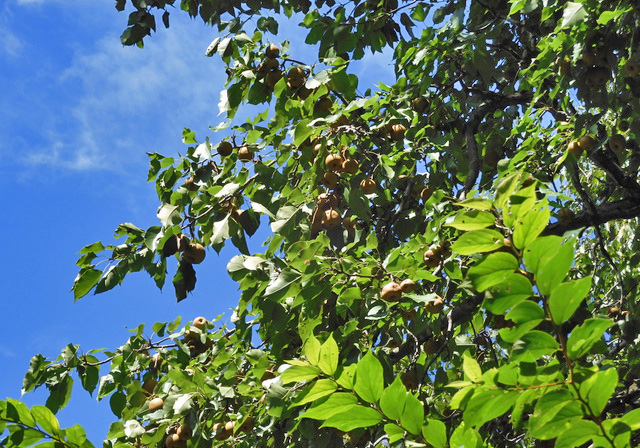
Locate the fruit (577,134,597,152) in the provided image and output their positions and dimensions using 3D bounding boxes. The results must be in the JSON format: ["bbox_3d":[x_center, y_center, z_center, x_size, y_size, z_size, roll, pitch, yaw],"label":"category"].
[{"bbox_3d":[0.808,-0.243,6.700,0.053,0.050,0.053,-3,-25,7],"label":"fruit"}]

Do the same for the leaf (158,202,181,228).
[{"bbox_3d":[-0.422,-0.026,6.200,0.062,0.070,0.030,2,-25,-4],"label":"leaf"}]

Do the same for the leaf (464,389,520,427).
[{"bbox_3d":[0.301,0.324,3.900,0.116,0.020,0.056,-30,-69,12],"label":"leaf"}]

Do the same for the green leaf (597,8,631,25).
[{"bbox_3d":[0.901,-0.638,6.800,0.111,0.034,0.043,-24,0,9],"label":"green leaf"}]

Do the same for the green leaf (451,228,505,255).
[{"bbox_3d":[0.266,0.029,3.700,0.090,0.014,0.047,-3,-53,3],"label":"green leaf"}]

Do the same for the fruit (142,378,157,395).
[{"bbox_3d":[-0.415,0.397,5.400,0.039,0.039,0.039,0,-25,0],"label":"fruit"}]

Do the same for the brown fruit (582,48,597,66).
[{"bbox_3d":[0.826,-0.510,6.800,0.049,0.052,0.049,-3,-25,7],"label":"brown fruit"}]

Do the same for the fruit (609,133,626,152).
[{"bbox_3d":[0.898,-0.243,6.700,0.051,0.051,0.051,-4,-25,8],"label":"fruit"}]

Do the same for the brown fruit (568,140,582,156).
[{"bbox_3d":[0.691,-0.203,6.000,0.042,0.043,0.042,0,-25,0],"label":"brown fruit"}]

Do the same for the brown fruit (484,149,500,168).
[{"bbox_3d":[0.479,-0.183,6.200,0.052,0.050,0.052,0,-25,0],"label":"brown fruit"}]

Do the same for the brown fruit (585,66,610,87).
[{"bbox_3d":[0.851,-0.451,6.800,0.074,0.061,0.067,0,-30,0],"label":"brown fruit"}]

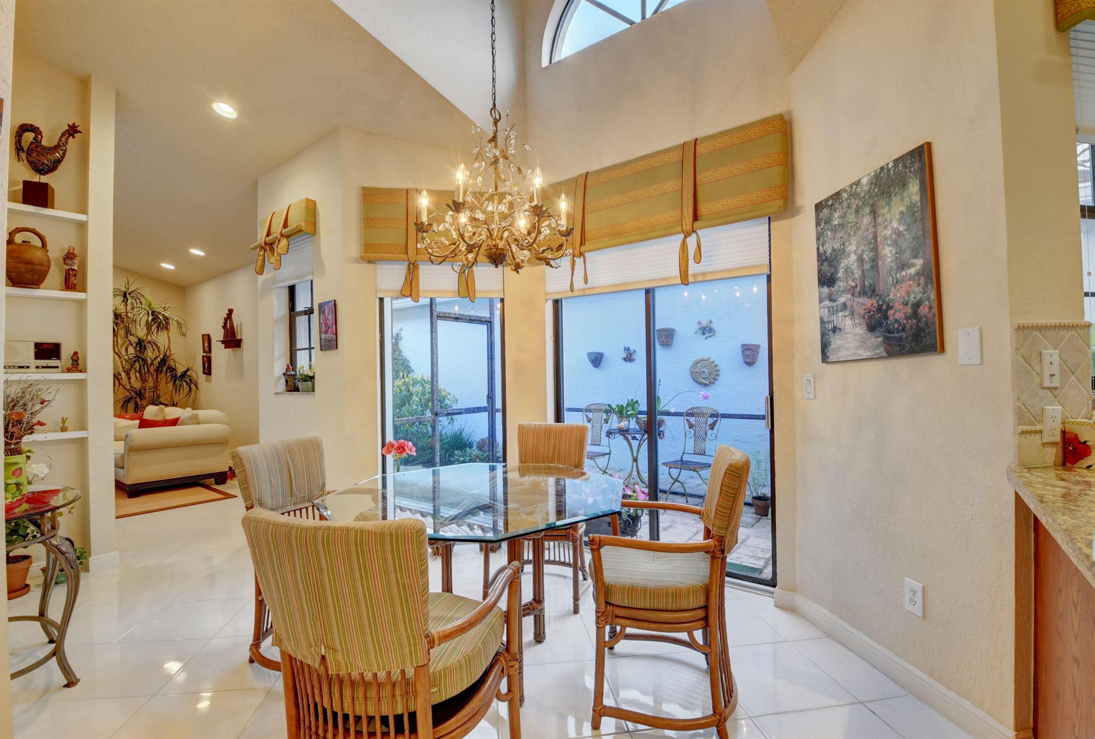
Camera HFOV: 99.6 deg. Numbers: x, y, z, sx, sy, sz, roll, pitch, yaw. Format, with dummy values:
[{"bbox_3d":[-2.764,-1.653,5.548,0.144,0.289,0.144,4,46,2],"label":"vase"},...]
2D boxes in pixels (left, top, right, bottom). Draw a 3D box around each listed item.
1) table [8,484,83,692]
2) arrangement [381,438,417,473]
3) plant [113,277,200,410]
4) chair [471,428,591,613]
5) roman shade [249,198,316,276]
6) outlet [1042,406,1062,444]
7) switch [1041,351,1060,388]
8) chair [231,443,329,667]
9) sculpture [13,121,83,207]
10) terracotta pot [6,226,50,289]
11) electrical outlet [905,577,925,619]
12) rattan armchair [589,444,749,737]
[{"bbox_3d":[-2.231,0.902,1.841,0.840,0.720,0.520,-2,-2,37],"label":"table"},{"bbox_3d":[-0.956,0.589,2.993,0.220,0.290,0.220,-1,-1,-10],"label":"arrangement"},{"bbox_3d":[-6.000,0.034,6.981,1.250,2.780,1.250,-1,-1,37],"label":"plant"},{"bbox_3d":[-0.017,0.818,2.720,0.600,0.915,0.620,-1,-1,15],"label":"chair"},{"bbox_3d":[-2.269,-1.091,3.941,0.850,0.510,0.160,-2,-2,36],"label":"roman shade"},{"bbox_3d":[1.556,0.170,1.425,0.071,0.115,0.009,-1,-1,-10],"label":"outlet"},{"bbox_3d":[1.549,0.001,1.425,0.071,0.115,0.011,-1,-1,-10],"label":"switch"},{"bbox_3d":[-1.004,0.791,2.080,0.540,0.920,0.560,-1,-2,21],"label":"chair"},{"bbox_3d":[-3.191,-1.302,2.953,0.300,0.560,0.130,0,-1,-30],"label":"sculpture"},{"bbox_3d":[-3.214,-0.693,2.860,0.200,0.385,0.205,-2,-2,43],"label":"terracotta pot"},{"bbox_3d":[1.355,0.848,1.710,0.009,0.122,0.077,-1,-1,-8],"label":"electrical outlet"},{"bbox_3d":[0.456,0.763,1.744,0.540,0.920,0.560,-1,-1,14],"label":"rattan armchair"}]

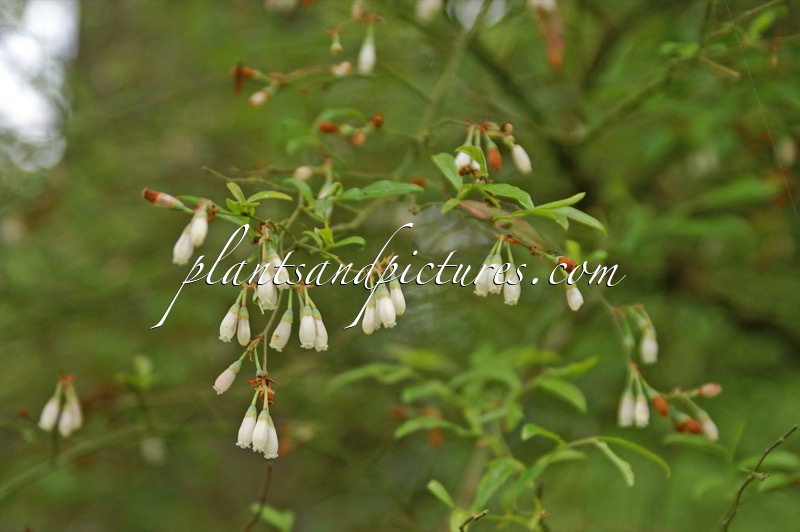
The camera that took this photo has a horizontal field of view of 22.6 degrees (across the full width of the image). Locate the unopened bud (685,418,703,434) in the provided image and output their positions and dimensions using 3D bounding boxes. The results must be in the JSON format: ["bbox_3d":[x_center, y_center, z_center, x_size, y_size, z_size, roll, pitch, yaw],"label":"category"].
[{"bbox_3d":[0.079,0.043,0.535,0.005,0.003,0.003,29,0,0],"label":"unopened bud"}]

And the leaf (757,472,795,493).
[{"bbox_3d":[0.128,0.074,0.680,0.014,0.003,0.005,-21,45,-12],"label":"leaf"}]

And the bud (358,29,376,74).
[{"bbox_3d":[-0.011,-0.070,0.650,0.005,0.015,0.005,5,0,0],"label":"bud"}]

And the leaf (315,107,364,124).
[{"bbox_3d":[-0.020,-0.050,0.660,0.017,0.004,0.006,-1,28,-1],"label":"leaf"}]

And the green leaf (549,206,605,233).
[{"bbox_3d":[0.054,-0.014,0.600,0.018,0.003,0.006,21,30,-2],"label":"green leaf"}]

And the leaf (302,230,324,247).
[{"bbox_3d":[-0.024,-0.008,0.560,0.007,0.001,0.003,36,35,0],"label":"leaf"}]

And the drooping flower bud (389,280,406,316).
[{"bbox_3d":[0.000,0.007,0.450,0.004,0.009,0.004,-12,0,0],"label":"drooping flower bud"}]

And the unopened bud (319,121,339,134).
[{"bbox_3d":[-0.020,-0.038,0.550,0.005,0.003,0.003,6,0,0],"label":"unopened bud"}]

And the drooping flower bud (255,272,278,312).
[{"bbox_3d":[-0.030,0.005,0.450,0.004,0.009,0.004,-7,0,0],"label":"drooping flower bud"}]

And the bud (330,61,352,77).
[{"bbox_3d":[-0.016,-0.055,0.560,0.006,0.004,0.004,-14,0,0],"label":"bud"}]

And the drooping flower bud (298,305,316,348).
[{"bbox_3d":[-0.023,0.015,0.490,0.004,0.011,0.004,0,0,0],"label":"drooping flower bud"}]

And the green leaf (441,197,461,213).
[{"bbox_3d":[0.014,-0.017,0.565,0.003,0.007,0.001,43,-12,30],"label":"green leaf"}]

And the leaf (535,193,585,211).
[{"bbox_3d":[0.044,-0.018,0.550,0.015,0.003,0.004,-19,17,6],"label":"leaf"}]

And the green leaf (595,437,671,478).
[{"bbox_3d":[0.061,0.050,0.520,0.022,0.004,0.006,27,0,0],"label":"green leaf"}]

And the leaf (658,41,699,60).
[{"bbox_3d":[0.103,-0.080,0.740,0.015,0.004,0.007,6,18,-15],"label":"leaf"}]

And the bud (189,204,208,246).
[{"bbox_3d":[-0.060,-0.012,0.600,0.004,0.013,0.004,12,0,0],"label":"bud"}]

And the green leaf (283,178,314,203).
[{"bbox_3d":[-0.026,-0.019,0.505,0.009,0.003,0.004,37,0,0],"label":"green leaf"}]

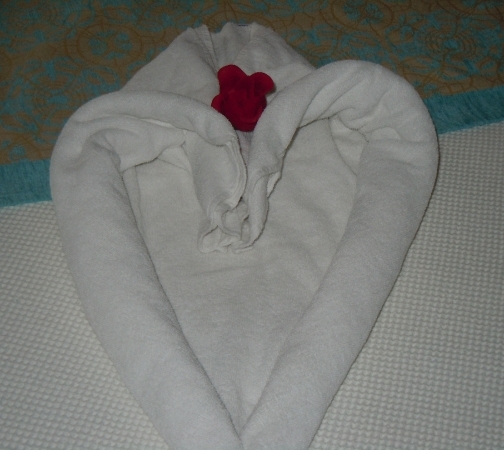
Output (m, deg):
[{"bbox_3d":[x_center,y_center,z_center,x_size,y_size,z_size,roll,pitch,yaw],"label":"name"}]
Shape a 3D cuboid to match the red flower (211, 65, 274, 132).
[{"bbox_3d":[-0.012,-0.160,1.491,0.080,0.052,0.080,1,45,-1],"label":"red flower"}]

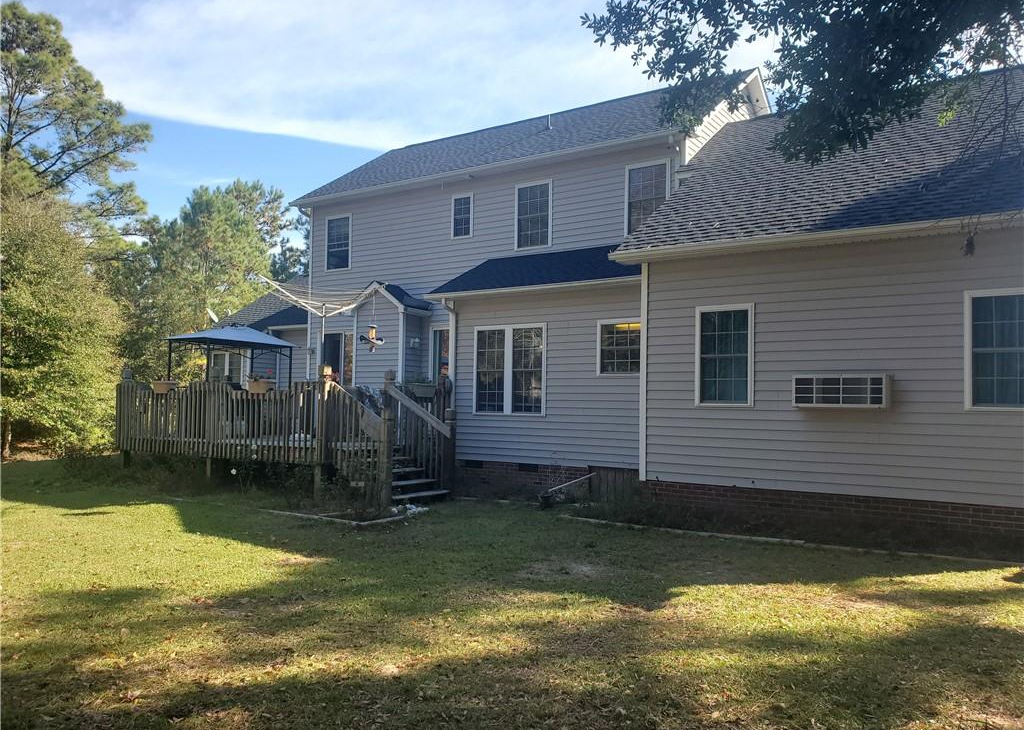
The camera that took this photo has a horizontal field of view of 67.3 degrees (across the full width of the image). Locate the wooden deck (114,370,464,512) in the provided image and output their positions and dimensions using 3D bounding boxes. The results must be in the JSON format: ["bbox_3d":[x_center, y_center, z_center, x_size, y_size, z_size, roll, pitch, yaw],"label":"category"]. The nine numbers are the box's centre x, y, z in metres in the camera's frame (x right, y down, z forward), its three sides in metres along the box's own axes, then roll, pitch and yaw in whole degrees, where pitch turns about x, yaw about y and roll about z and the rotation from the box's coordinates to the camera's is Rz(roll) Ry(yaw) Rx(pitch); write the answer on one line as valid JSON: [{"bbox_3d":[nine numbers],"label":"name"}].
[{"bbox_3d":[-4.145,1.304,15.745,7.870,2.240,3.830,-1,-3,33],"label":"wooden deck"}]

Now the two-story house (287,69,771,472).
[{"bbox_3d":[0.604,-1.763,18.457,10.410,8.830,7.420,-1,-3,33],"label":"two-story house"}]

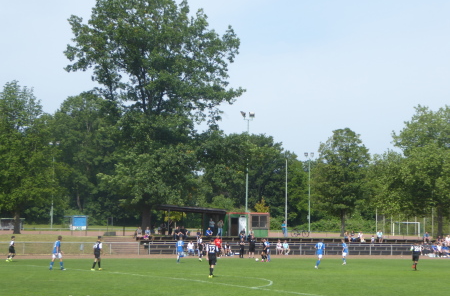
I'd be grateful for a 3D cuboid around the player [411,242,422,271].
[{"bbox_3d":[10.825,6.126,66.280,0.600,1.590,0.500,1,-4,-12],"label":"player"}]

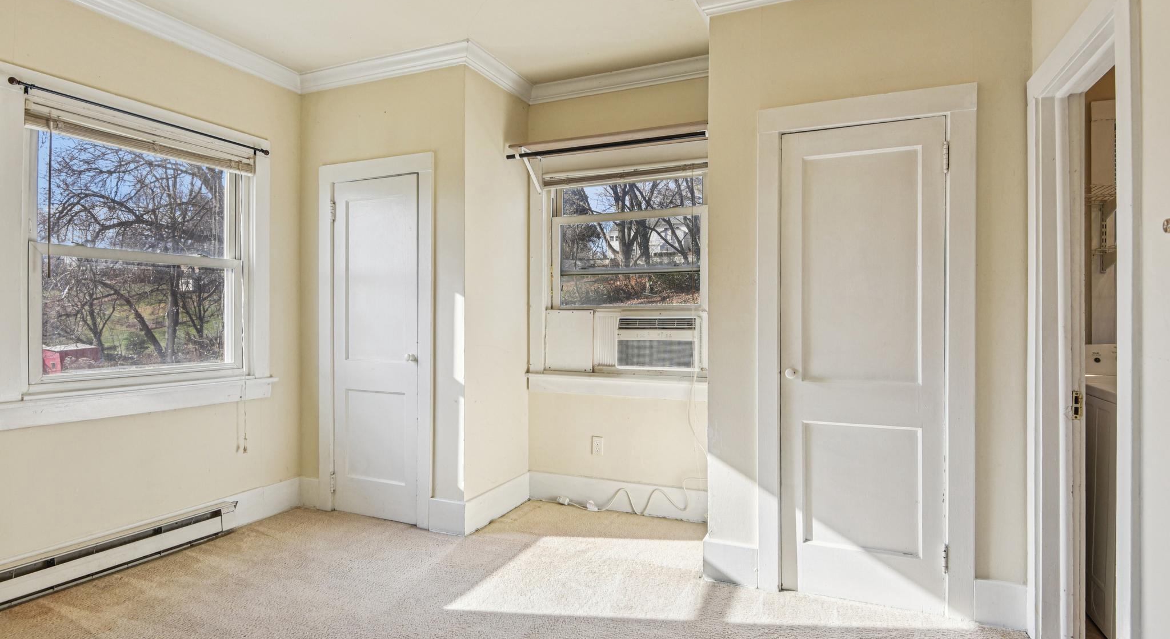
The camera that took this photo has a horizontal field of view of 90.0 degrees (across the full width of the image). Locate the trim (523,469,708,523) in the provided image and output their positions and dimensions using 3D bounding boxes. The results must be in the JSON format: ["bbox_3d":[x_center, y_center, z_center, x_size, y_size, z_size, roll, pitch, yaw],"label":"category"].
[{"bbox_3d":[0.214,1.073,3.547,1.255,0.184,0.020,0,0,23],"label":"trim"}]

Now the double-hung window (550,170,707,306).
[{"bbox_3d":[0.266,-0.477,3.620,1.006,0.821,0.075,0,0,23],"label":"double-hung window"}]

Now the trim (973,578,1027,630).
[{"bbox_3d":[1.590,1.090,2.240,0.170,0.169,0.020,0,0,23],"label":"trim"}]

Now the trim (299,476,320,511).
[{"bbox_3d":[-1.679,1.069,3.573,0.157,0.192,0.020,0,0,23],"label":"trim"}]

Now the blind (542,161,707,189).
[{"bbox_3d":[0.244,-0.879,3.555,1.083,0.081,0.040,0,0,23],"label":"blind"}]

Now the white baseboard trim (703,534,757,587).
[{"bbox_3d":[0.653,1.093,2.631,0.237,0.180,0.020,0,0,23],"label":"white baseboard trim"}]

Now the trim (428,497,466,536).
[{"bbox_3d":[-0.740,1.075,3.182,0.232,0.180,0.020,0,0,23],"label":"trim"}]

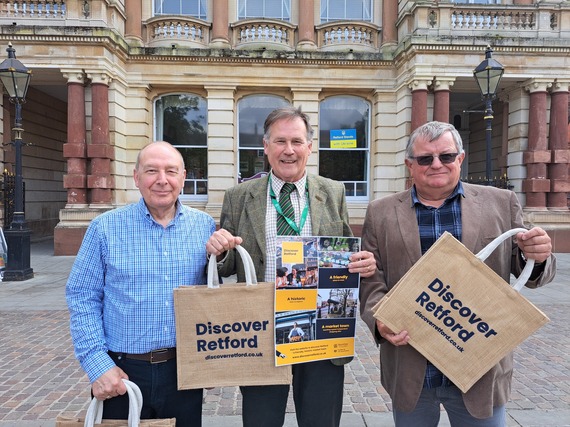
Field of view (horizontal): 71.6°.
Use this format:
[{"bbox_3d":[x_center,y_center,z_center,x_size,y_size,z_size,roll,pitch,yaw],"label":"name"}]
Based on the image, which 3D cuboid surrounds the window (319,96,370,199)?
[{"bbox_3d":[1.642,-1.708,10.701,1.370,2.850,0.220,1,3,-2],"label":"window"}]

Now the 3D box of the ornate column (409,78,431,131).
[{"bbox_3d":[3.232,-1.617,9.539,0.530,3.100,0.530,1,3,-2],"label":"ornate column"}]

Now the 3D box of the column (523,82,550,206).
[{"bbox_3d":[6.189,-1.591,9.665,0.530,3.100,0.530,1,3,-2],"label":"column"}]

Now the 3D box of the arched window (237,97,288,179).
[{"bbox_3d":[-0.581,-1.728,10.606,1.370,2.850,0.220,1,3,-2],"label":"arched window"}]

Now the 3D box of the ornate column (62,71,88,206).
[{"bbox_3d":[-4.850,-1.688,9.196,0.530,3.100,0.530,1,3,-2],"label":"ornate column"}]

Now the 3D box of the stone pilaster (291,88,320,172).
[{"bbox_3d":[0.545,-1.688,10.475,0.760,3.120,0.420,1,3,-2],"label":"stone pilaster"}]

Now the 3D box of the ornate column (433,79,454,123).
[{"bbox_3d":[3.772,-1.612,9.562,0.530,3.100,0.530,1,3,-2],"label":"ornate column"}]

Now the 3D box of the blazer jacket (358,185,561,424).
[{"bbox_3d":[0.555,0.262,1.370,0.590,0.750,0.350,2,3,16],"label":"blazer jacket"}]

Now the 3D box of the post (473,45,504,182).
[{"bbox_3d":[3.579,-0.911,7.017,0.420,4.070,0.420,1,3,-2],"label":"post"}]

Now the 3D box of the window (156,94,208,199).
[{"bbox_3d":[-2.774,-1.747,10.513,1.370,2.850,0.220,1,3,-2],"label":"window"}]

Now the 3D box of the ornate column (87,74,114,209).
[{"bbox_3d":[-4.281,-1.683,9.220,0.530,3.100,0.530,1,3,-2],"label":"ornate column"}]

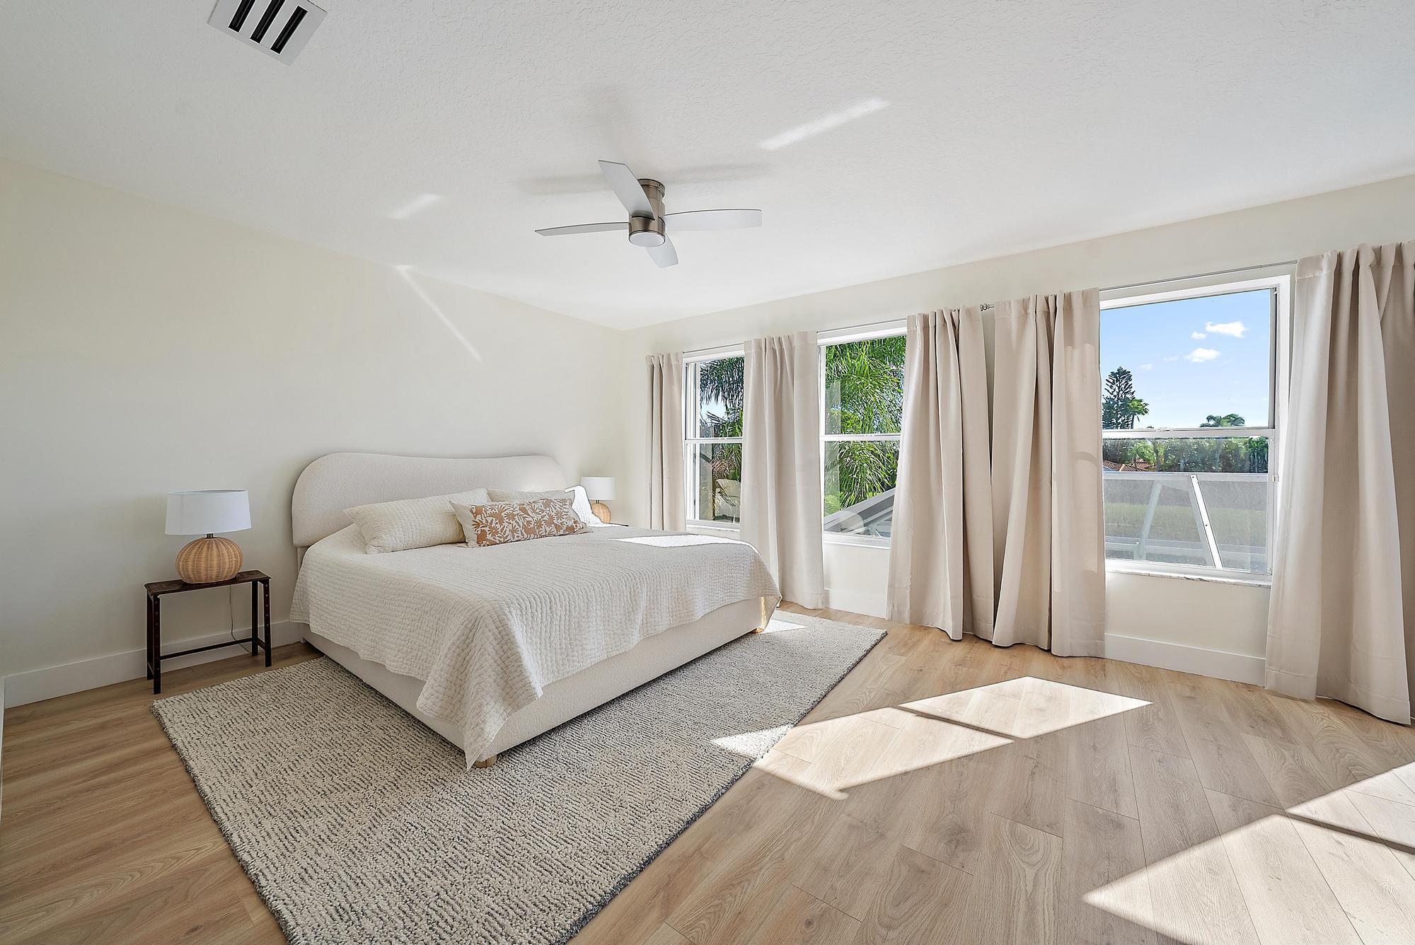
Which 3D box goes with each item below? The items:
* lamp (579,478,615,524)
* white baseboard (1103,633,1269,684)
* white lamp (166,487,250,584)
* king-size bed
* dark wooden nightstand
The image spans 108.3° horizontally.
[{"bbox_3d":[-1.063,0.295,5.042,0.328,0.487,0.328,0,2,0],"label":"lamp"},{"bbox_3d":[2.613,1.034,2.831,0.667,0.145,0.025,1,2,36],"label":"white baseboard"},{"bbox_3d":[-2.714,0.352,2.789,0.328,0.487,0.328,1,2,36],"label":"white lamp"},{"bbox_3d":[-1.088,0.481,3.370,2.270,1.198,2.130,1,2,37],"label":"king-size bed"},{"bbox_3d":[-2.705,0.847,2.786,0.309,0.501,0.466,1,2,36],"label":"dark wooden nightstand"}]

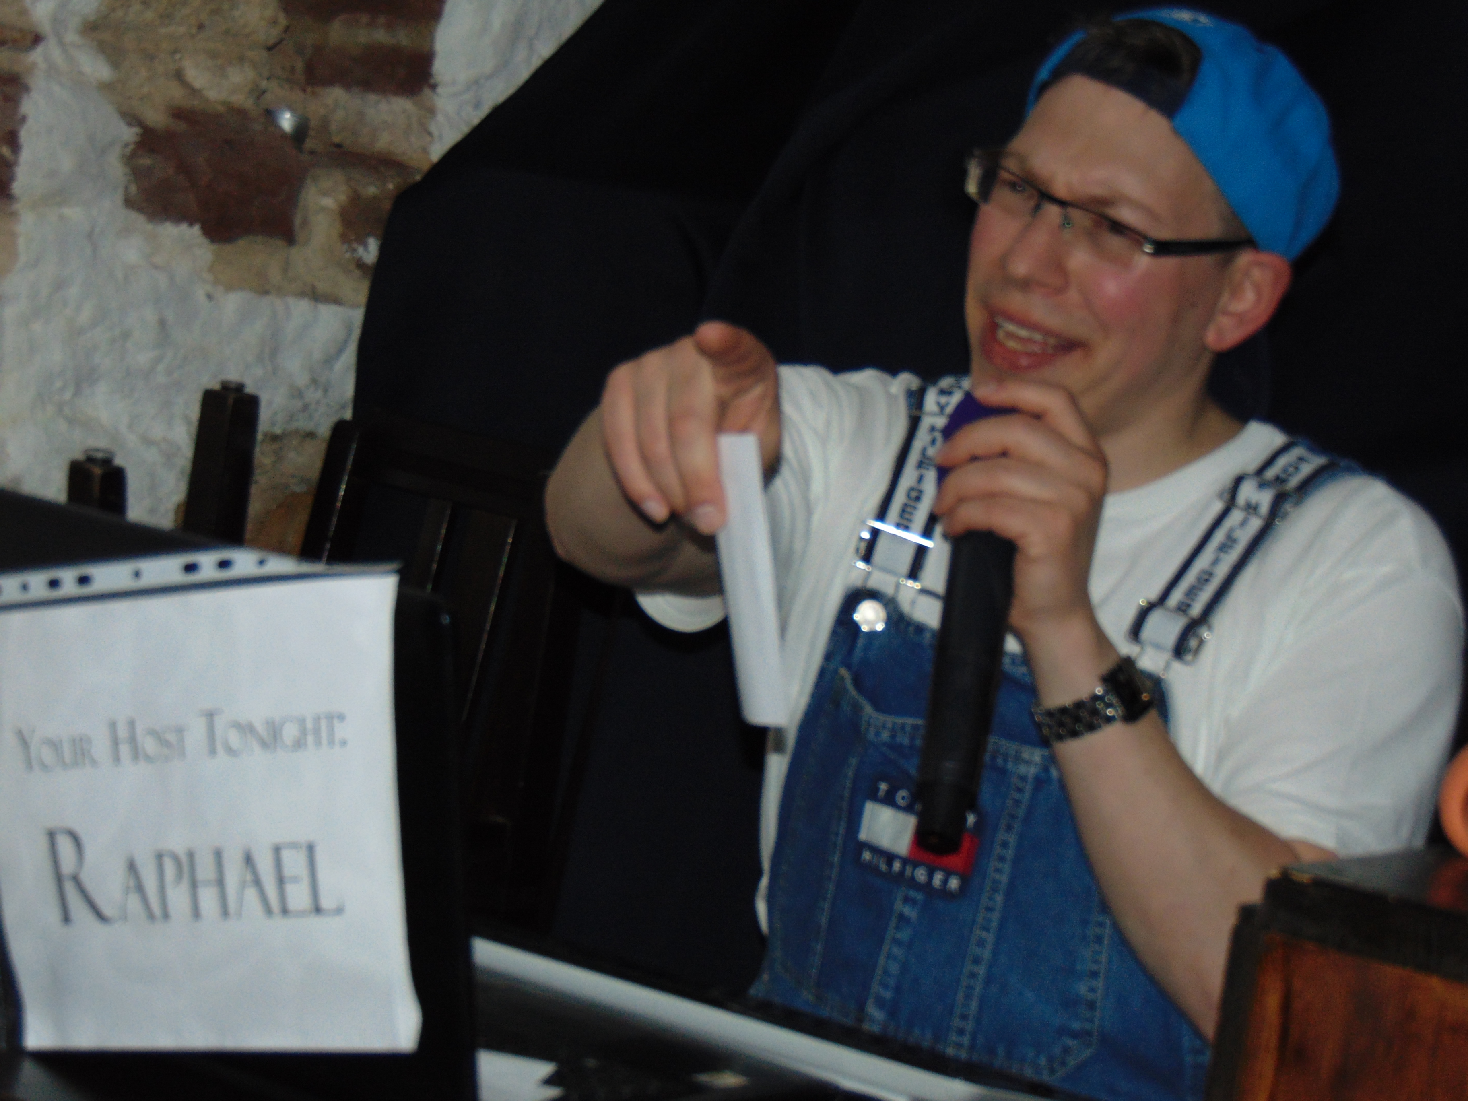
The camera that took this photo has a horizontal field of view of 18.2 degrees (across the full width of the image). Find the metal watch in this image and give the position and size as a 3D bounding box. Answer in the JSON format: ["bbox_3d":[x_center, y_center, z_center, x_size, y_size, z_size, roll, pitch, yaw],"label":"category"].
[{"bbox_3d":[0.198,0.083,2.520,0.063,0.032,0.070,-12,28,38],"label":"metal watch"}]

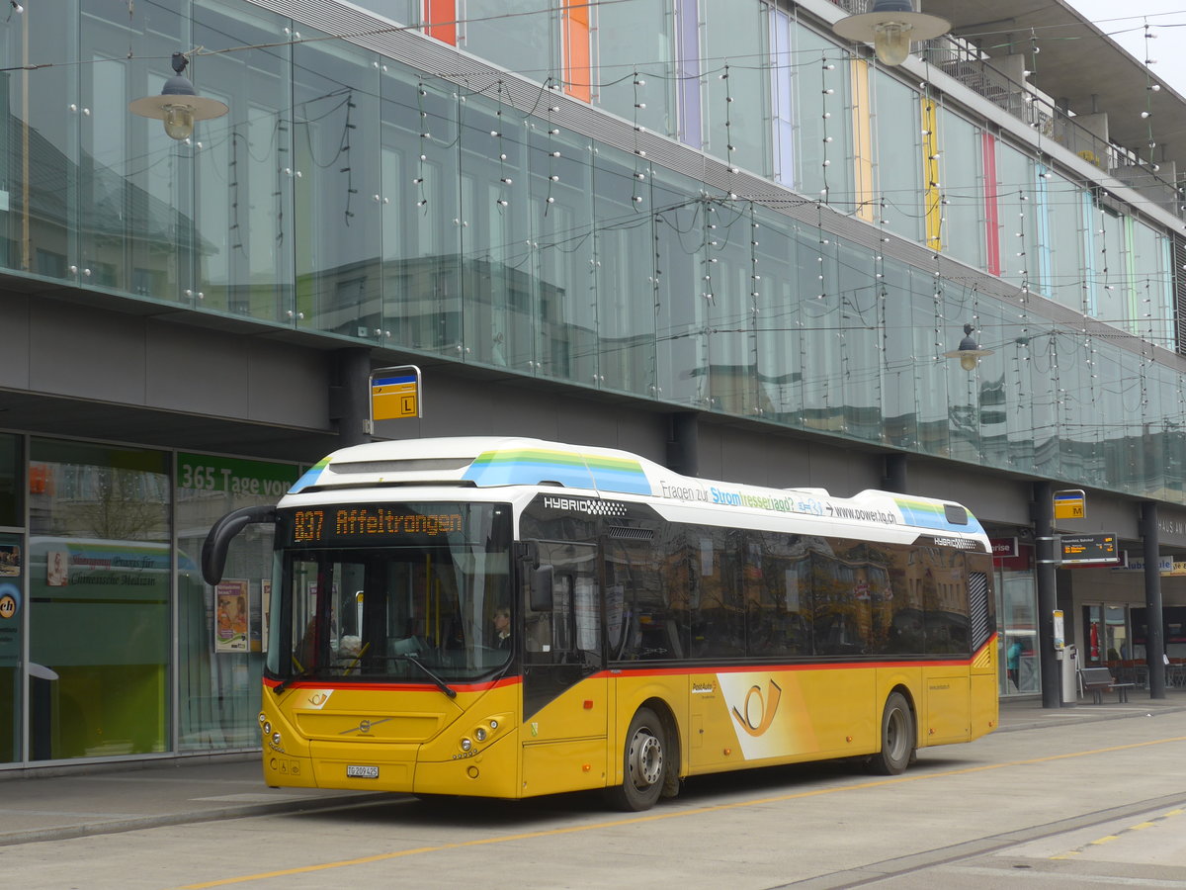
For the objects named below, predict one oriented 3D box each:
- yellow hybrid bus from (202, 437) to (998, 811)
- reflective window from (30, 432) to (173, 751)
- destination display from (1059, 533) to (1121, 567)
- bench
[{"bbox_3d":[1.063,1.998,24.649,2.780,3.380,12.280,-2,-5,30],"label":"yellow hybrid bus"},{"bbox_3d":[-5.553,1.751,25.660,0.100,3.535,2.371,-4,-6,29],"label":"reflective window"},{"bbox_3d":[10.282,2.135,46.665,1.230,0.620,0.200,-4,-6,29],"label":"destination display"},{"bbox_3d":[11.491,5.366,50.413,0.620,0.800,2.000,-4,-6,29],"label":"bench"}]

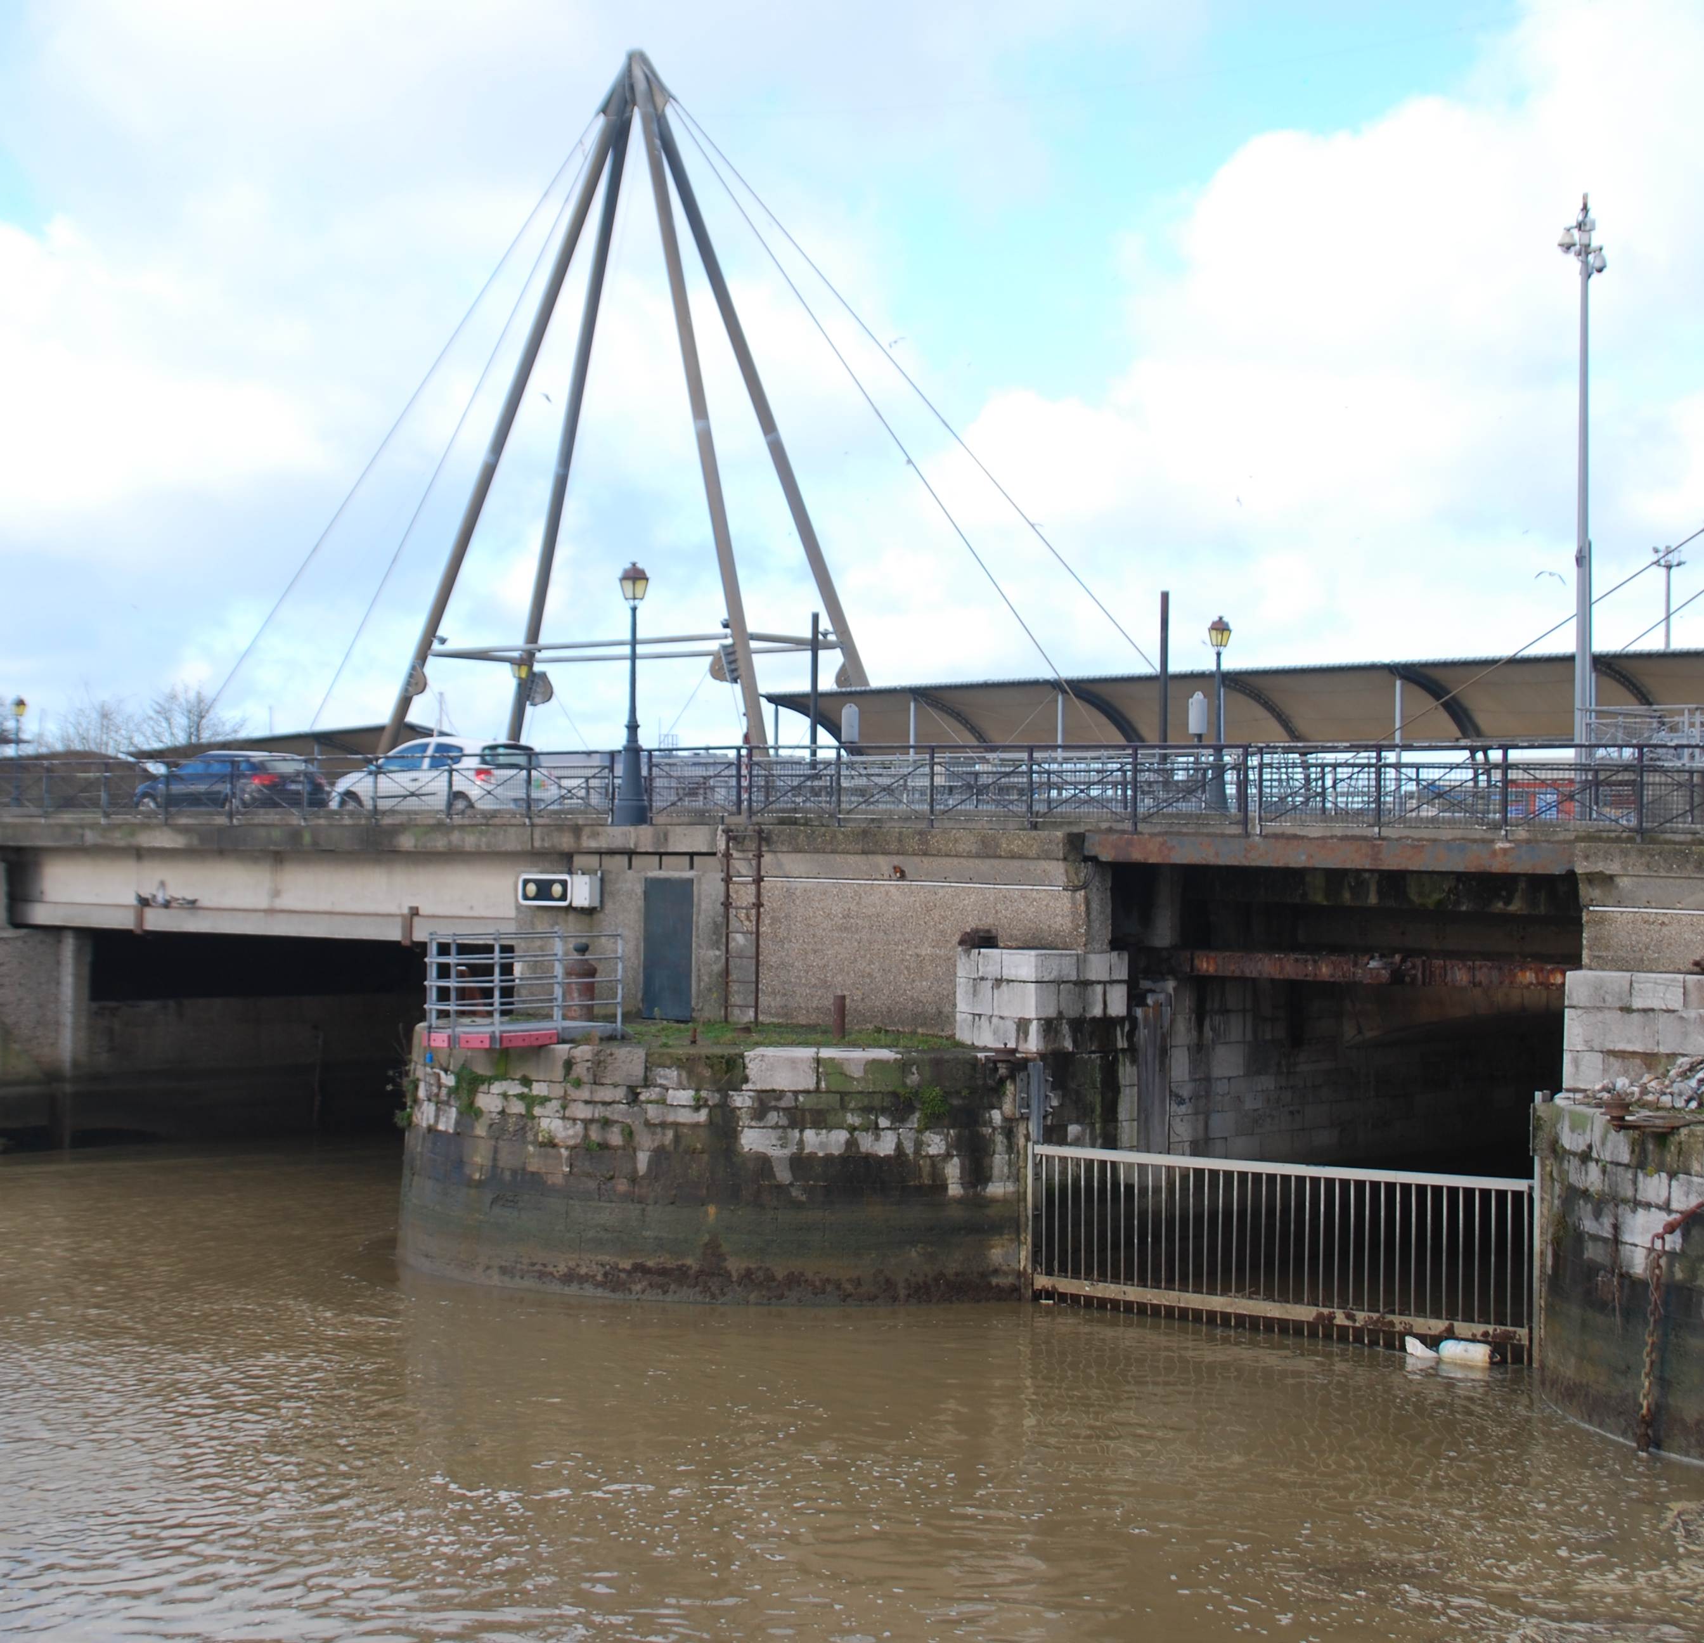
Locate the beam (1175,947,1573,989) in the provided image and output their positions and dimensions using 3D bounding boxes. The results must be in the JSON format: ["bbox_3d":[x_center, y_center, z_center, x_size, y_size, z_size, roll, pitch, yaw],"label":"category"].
[{"bbox_3d":[6.350,1.735,38.270,5.950,0.280,0.280,0,0,34],"label":"beam"}]

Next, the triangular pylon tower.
[{"bbox_3d":[-6.701,-11.467,100.000,19.500,23.900,6.300,0,0,45],"label":"triangular pylon tower"}]

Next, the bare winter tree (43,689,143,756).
[{"bbox_3d":[-30.092,-2.282,130.000,4.000,5.900,4.000,1,0,0],"label":"bare winter tree"}]

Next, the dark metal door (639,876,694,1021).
[{"bbox_3d":[-2.478,1.711,44.100,0.080,1.970,1.000,1,0,-45],"label":"dark metal door"}]

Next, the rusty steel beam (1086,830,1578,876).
[{"bbox_3d":[5.140,0.357,36.290,0.300,0.340,6.750,1,0,-45],"label":"rusty steel beam"}]

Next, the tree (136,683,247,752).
[{"bbox_3d":[-26.212,-2.396,130.000,4.400,6.100,4.300,1,0,0],"label":"tree"}]

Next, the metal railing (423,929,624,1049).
[{"bbox_3d":[-4.007,1.991,38.900,1.250,1.300,2.600,0,0,38],"label":"metal railing"}]

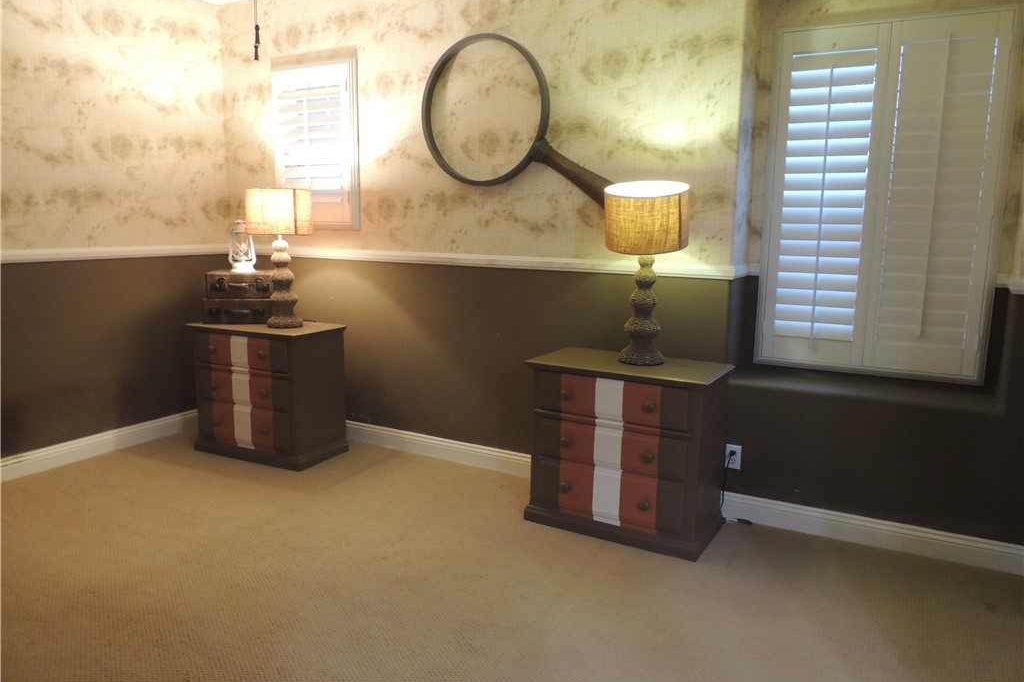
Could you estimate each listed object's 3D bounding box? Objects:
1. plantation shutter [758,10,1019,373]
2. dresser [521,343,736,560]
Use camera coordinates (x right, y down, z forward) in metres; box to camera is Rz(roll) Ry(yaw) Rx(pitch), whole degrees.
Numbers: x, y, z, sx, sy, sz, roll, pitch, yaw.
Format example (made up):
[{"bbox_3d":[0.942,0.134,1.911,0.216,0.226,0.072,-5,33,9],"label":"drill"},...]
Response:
[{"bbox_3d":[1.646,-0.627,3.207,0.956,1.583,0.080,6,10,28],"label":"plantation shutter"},{"bbox_3d":[0.533,0.480,3.297,0.837,0.763,0.457,6,11,30],"label":"dresser"}]

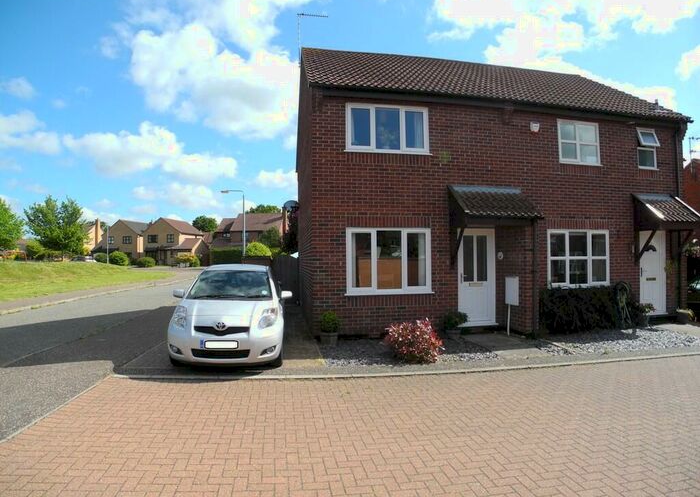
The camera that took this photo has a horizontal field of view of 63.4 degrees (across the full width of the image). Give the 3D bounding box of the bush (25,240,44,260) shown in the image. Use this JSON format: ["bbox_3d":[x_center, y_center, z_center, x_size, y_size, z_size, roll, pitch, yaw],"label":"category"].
[{"bbox_3d":[-32.880,0.270,59.000,2.100,2.100,2.100,0,0,0],"label":"bush"}]

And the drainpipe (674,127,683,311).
[{"bbox_3d":[7.847,-0.645,13.525,0.090,4.750,0.090,0,-1,-14],"label":"drainpipe"}]

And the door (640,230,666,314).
[{"bbox_3d":[7.054,0.577,13.168,0.900,2.080,0.100,0,-2,-14],"label":"door"}]

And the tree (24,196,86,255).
[{"bbox_3d":[-28.607,-1.943,55.000,5.700,6.100,5.300,0,-2,-14],"label":"tree"}]

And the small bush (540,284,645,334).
[{"bbox_3d":[5.140,1.309,12.050,2.000,1.030,0.750,0,-2,-14],"label":"small bush"}]

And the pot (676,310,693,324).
[{"bbox_3d":[7.739,1.608,13.100,0.380,0.330,0.360,0,-1,-14],"label":"pot"}]

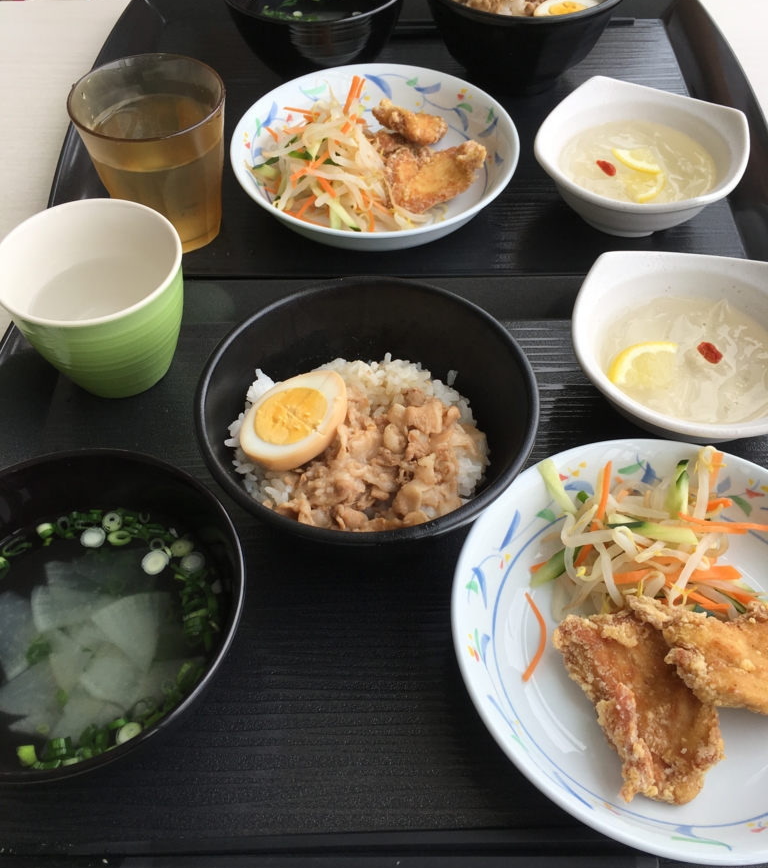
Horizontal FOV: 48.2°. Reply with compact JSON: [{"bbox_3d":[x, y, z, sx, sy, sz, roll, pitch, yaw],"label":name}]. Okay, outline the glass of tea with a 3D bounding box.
[{"bbox_3d":[-0.125,-0.152,0.486,0.081,0.086,0.081,0,53,0],"label":"glass of tea"}]

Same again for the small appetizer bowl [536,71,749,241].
[{"bbox_3d":[0.146,-0.150,0.503,0.113,0.056,0.114,21,56,15],"label":"small appetizer bowl"}]

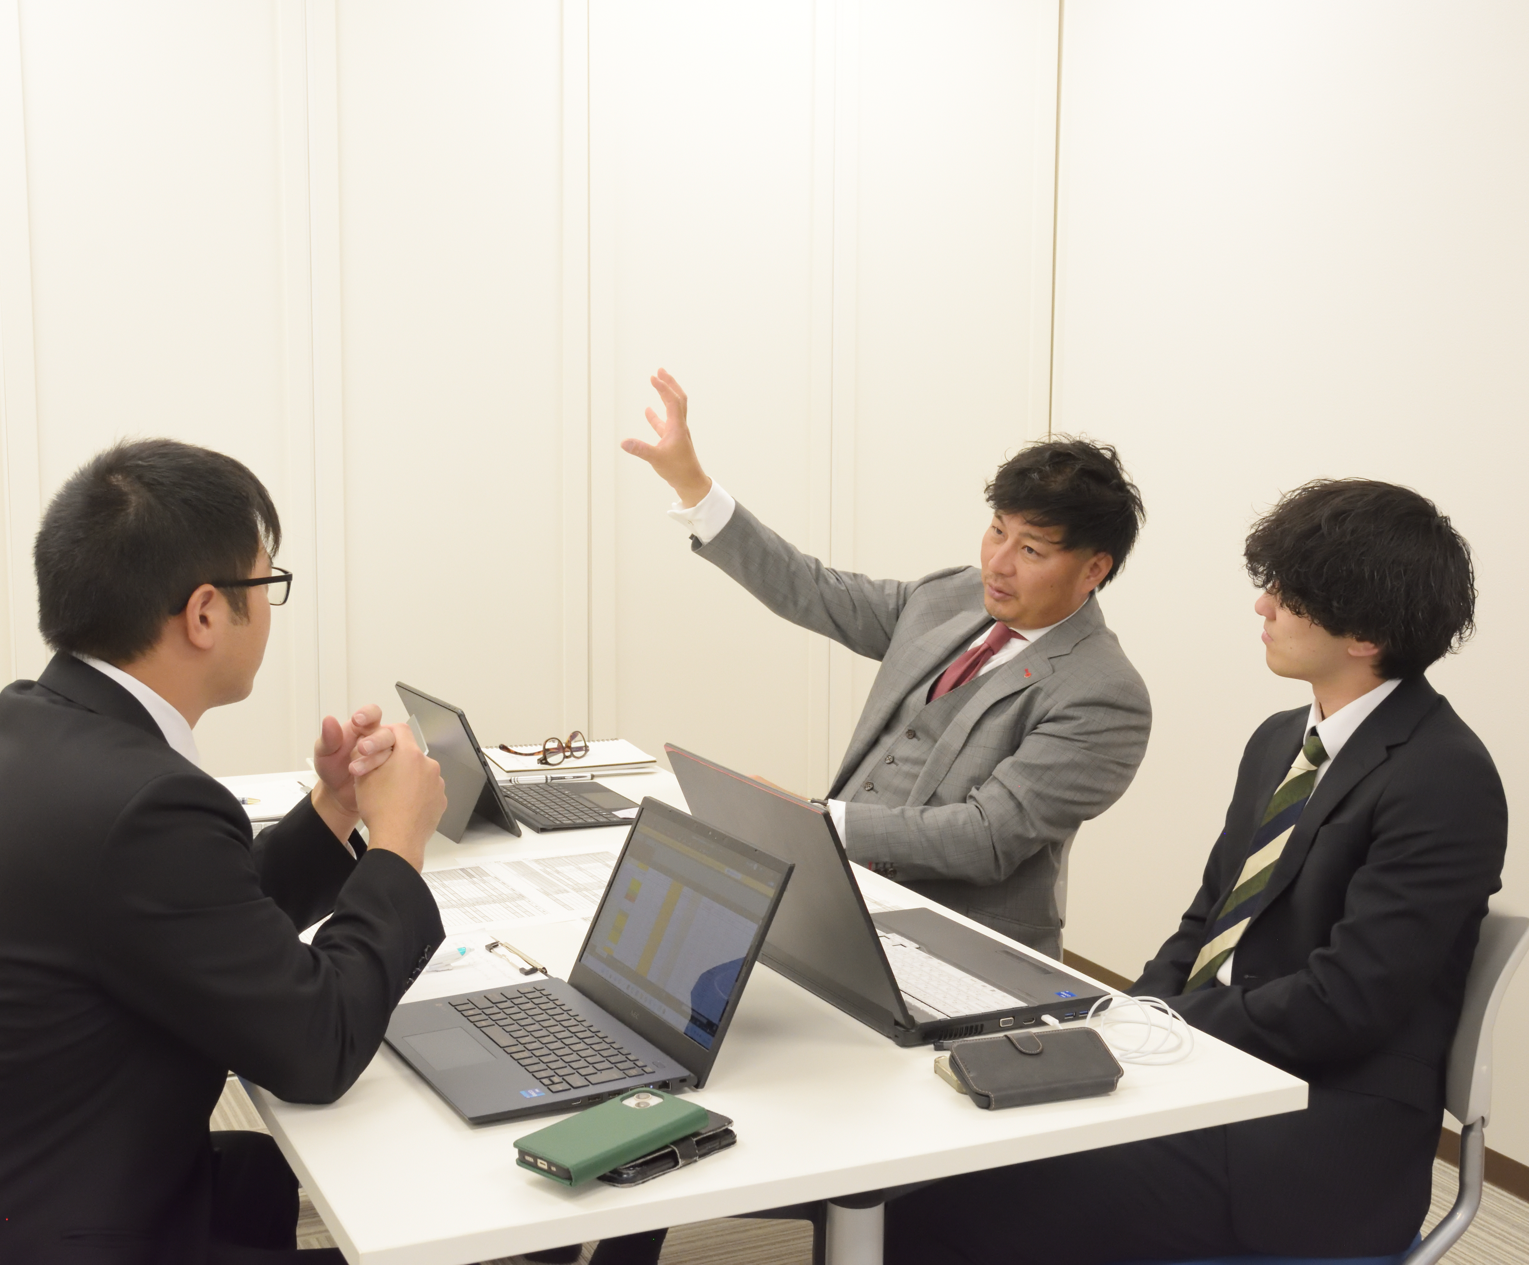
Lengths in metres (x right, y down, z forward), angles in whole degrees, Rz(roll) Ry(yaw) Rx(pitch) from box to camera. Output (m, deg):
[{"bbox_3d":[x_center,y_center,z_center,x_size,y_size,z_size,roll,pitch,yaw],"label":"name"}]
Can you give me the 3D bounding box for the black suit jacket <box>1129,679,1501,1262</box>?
[{"bbox_3d":[0.631,0.359,2.183,0.425,0.610,0.455,-2,7,-19],"label":"black suit jacket"}]

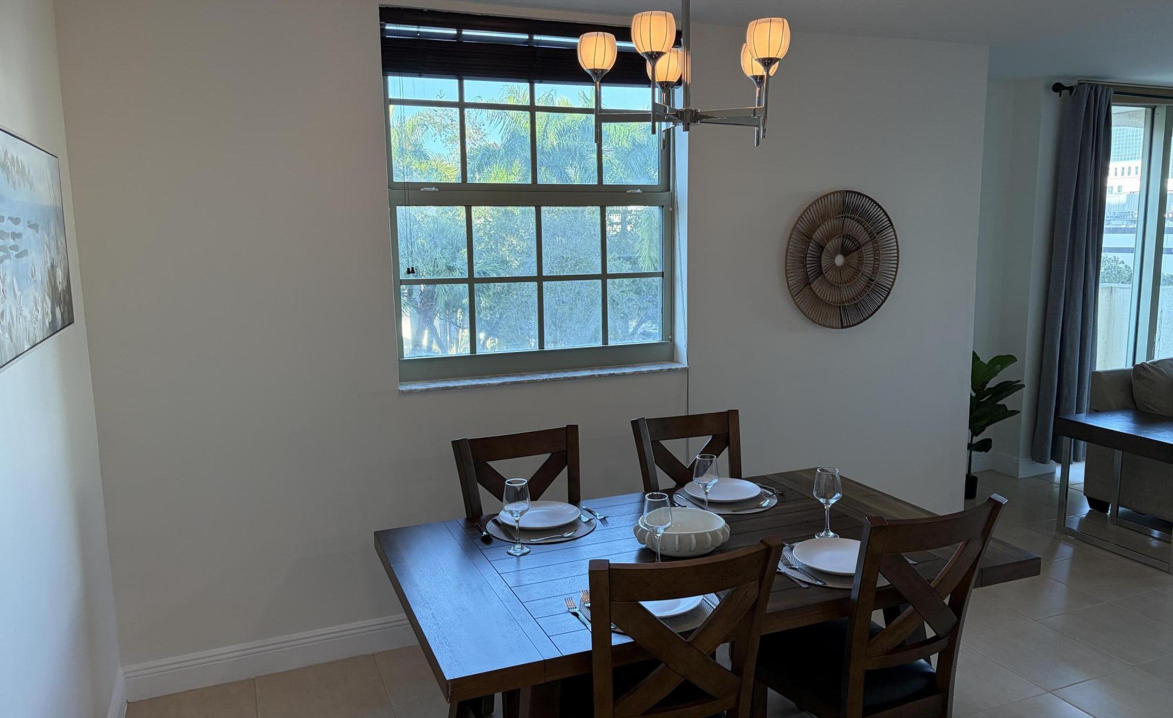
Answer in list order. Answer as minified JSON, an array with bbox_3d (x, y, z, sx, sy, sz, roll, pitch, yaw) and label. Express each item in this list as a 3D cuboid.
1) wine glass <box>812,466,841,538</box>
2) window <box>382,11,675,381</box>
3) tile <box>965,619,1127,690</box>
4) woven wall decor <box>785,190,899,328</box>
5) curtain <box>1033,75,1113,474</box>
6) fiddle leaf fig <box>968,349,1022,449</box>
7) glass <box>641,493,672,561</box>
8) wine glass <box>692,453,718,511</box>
[{"bbox_3d":[0.775,0.467,2.834,0.088,0.222,0.088,-1,8,0],"label":"wine glass"},{"bbox_3d":[-0.217,-0.680,3.915,1.360,1.500,0.110,-4,9,-22],"label":"window"},{"bbox_3d":[1.885,1.219,3.628,0.457,0.010,0.457,-4,9,-22],"label":"tile"},{"bbox_3d":[1.294,-0.492,4.395,0.690,0.690,0.035,-4,9,-22],"label":"woven wall decor"},{"bbox_3d":[3.266,-0.529,5.934,0.400,2.540,0.130,-4,9,-22],"label":"curtain"},{"bbox_3d":[2.493,0.415,5.685,0.500,0.970,0.470,-4,9,-22],"label":"fiddle leaf fig"},{"bbox_3d":[0.208,0.511,2.593,0.088,0.222,0.088,-1,8,0],"label":"glass"},{"bbox_3d":[0.411,0.445,3.025,0.088,0.222,0.088,-1,8,0],"label":"wine glass"}]

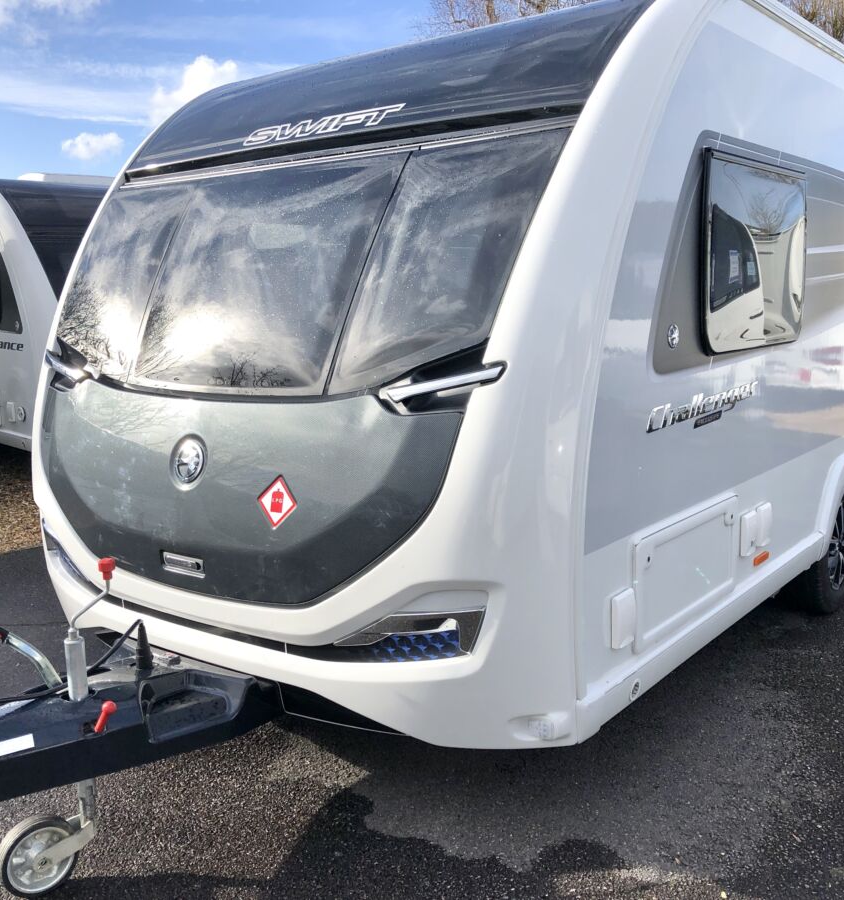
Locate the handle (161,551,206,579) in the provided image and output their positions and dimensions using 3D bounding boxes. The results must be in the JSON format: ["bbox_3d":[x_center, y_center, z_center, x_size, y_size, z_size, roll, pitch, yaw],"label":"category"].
[{"bbox_3d":[-0.712,0.342,2.910,0.190,0.055,0.030,5,7,37],"label":"handle"}]

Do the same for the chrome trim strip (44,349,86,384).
[{"bbox_3d":[-1.282,-0.299,3.484,0.050,0.050,0.360,-9,23,-40],"label":"chrome trim strip"}]

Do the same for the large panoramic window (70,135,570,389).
[{"bbox_3d":[-0.507,-0.564,3.069,2.013,0.844,0.199,5,-9,37],"label":"large panoramic window"}]

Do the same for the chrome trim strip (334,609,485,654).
[{"bbox_3d":[-0.032,0.458,2.526,0.430,0.145,0.070,2,10,24],"label":"chrome trim strip"}]

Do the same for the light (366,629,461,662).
[{"bbox_3d":[-0.021,0.504,2.520,0.265,0.095,0.050,2,10,24],"label":"light"}]

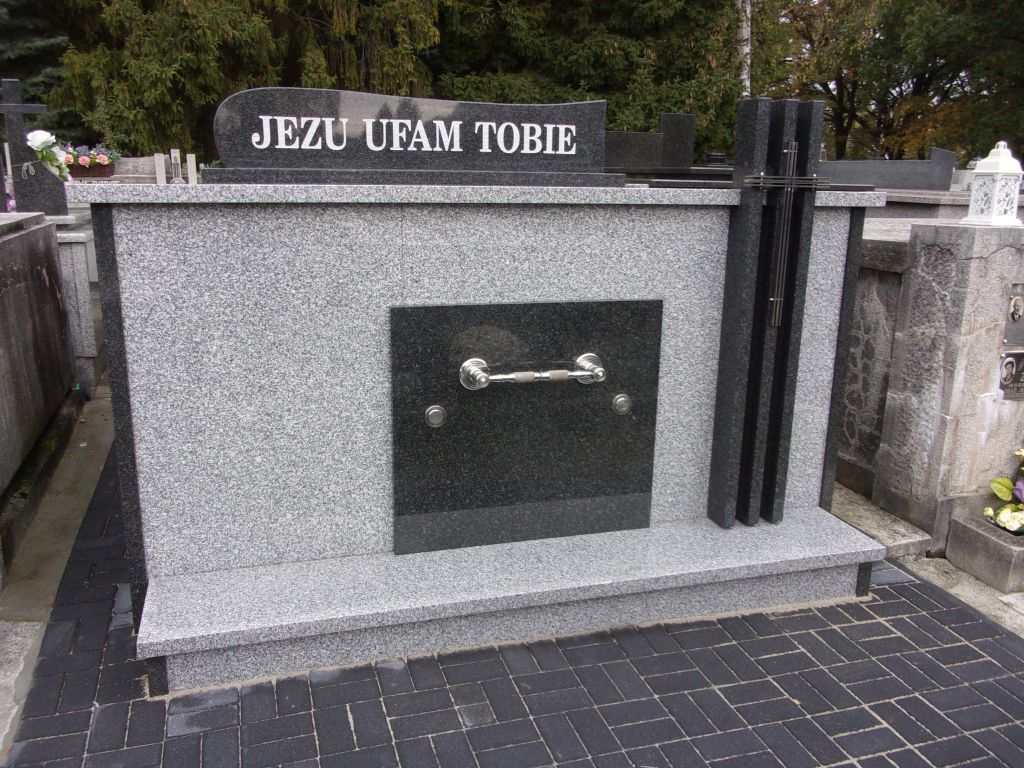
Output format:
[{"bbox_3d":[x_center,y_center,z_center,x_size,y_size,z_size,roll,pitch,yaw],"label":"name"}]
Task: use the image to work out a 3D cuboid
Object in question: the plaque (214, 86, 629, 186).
[{"bbox_3d":[-0.307,-0.831,2.843,1.430,0.301,0.200,-3,15,-16],"label":"plaque"}]

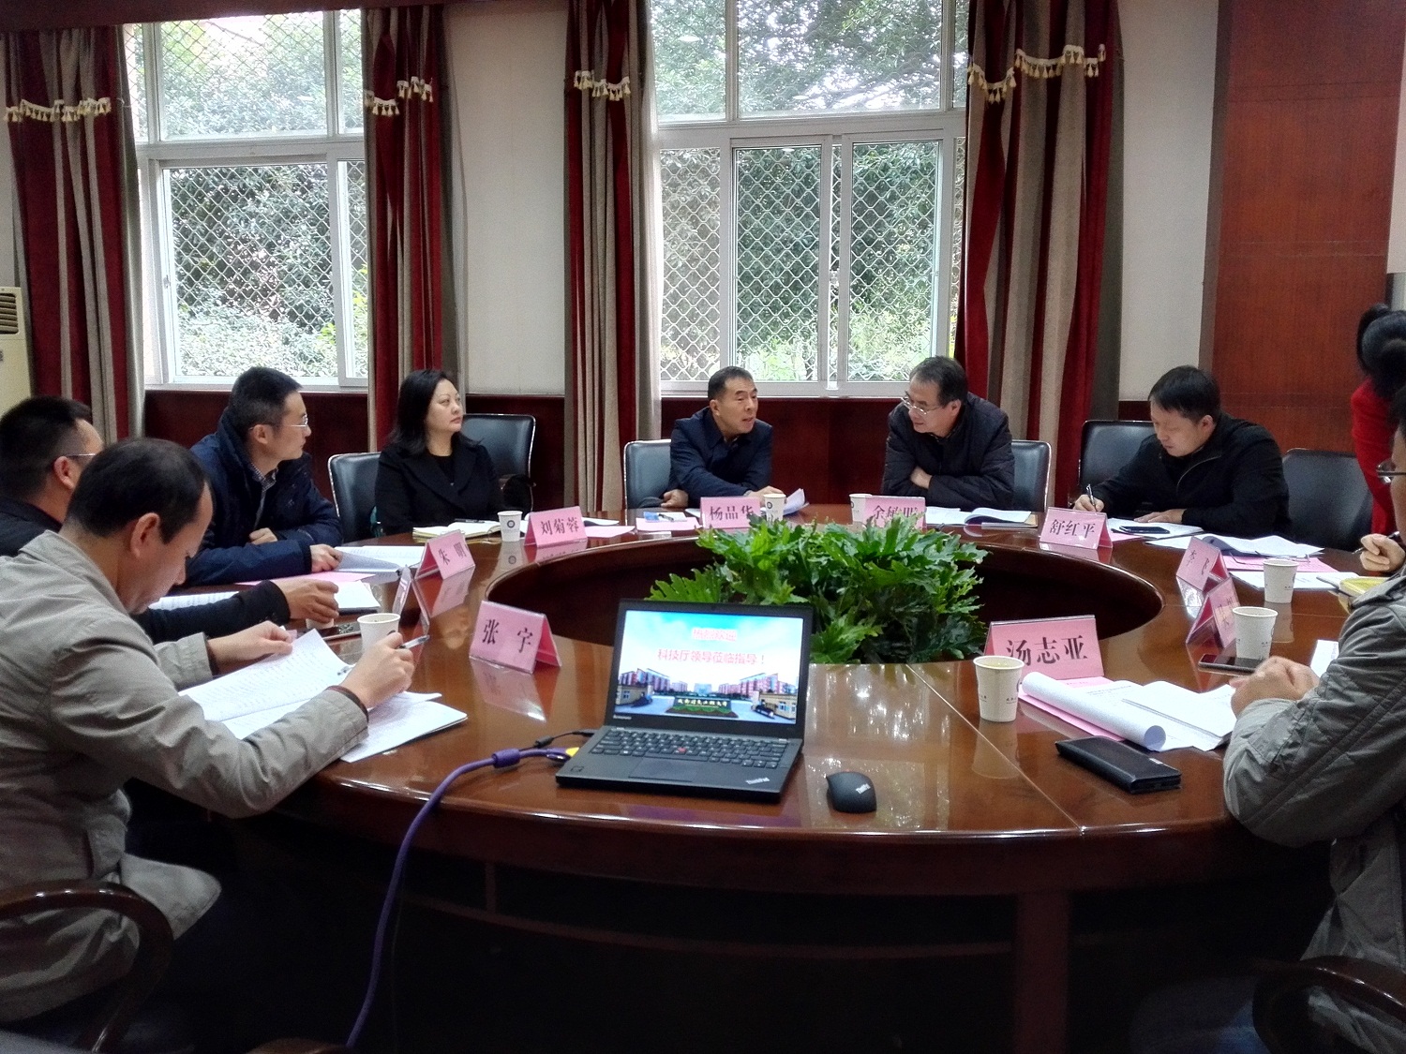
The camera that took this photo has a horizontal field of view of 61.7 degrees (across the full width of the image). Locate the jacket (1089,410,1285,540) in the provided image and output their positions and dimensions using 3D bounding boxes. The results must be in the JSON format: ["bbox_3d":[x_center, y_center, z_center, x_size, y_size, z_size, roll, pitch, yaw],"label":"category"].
[{"bbox_3d":[1.699,-0.116,4.125,0.480,0.550,0.600,-8,11,-43],"label":"jacket"}]

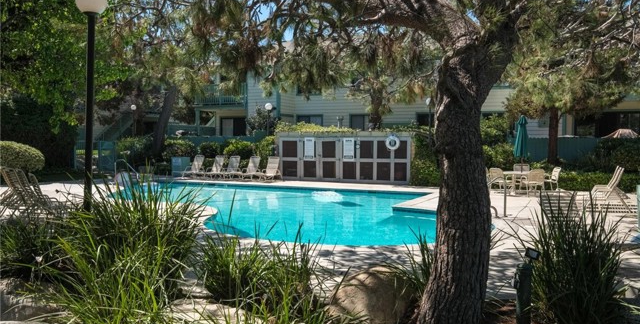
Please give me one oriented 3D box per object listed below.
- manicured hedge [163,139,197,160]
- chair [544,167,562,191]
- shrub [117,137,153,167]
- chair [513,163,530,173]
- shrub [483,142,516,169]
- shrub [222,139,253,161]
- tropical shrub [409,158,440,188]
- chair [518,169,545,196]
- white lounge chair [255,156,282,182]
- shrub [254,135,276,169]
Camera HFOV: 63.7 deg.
[{"bbox_3d":[-6.898,-0.443,25.307,1.550,1.340,1.300,0,3,0],"label":"manicured hedge"},{"bbox_3d":[7.941,0.573,17.646,0.560,0.820,0.540,-1,3,-17],"label":"chair"},{"bbox_3d":[-9.360,-0.465,26.006,1.650,1.720,1.400,1,3,15],"label":"shrub"},{"bbox_3d":[6.978,0.544,17.800,0.580,0.860,0.600,1,3,14],"label":"chair"},{"bbox_3d":[6.720,-0.093,19.400,1.450,1.355,1.250,0,2,0],"label":"shrub"},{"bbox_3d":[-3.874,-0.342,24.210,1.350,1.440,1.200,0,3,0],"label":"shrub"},{"bbox_3d":[3.972,0.385,19.439,1.050,1.030,0.900,0,3,0],"label":"tropical shrub"},{"bbox_3d":[6.624,0.628,16.100,0.580,0.840,0.600,0,3,-8],"label":"chair"},{"bbox_3d":[-2.166,0.286,22.100,0.660,1.000,1.550,1,3,28],"label":"white lounge chair"},{"bbox_3d":[-2.494,-0.346,23.800,1.100,1.755,1.050,0,2,0],"label":"shrub"}]

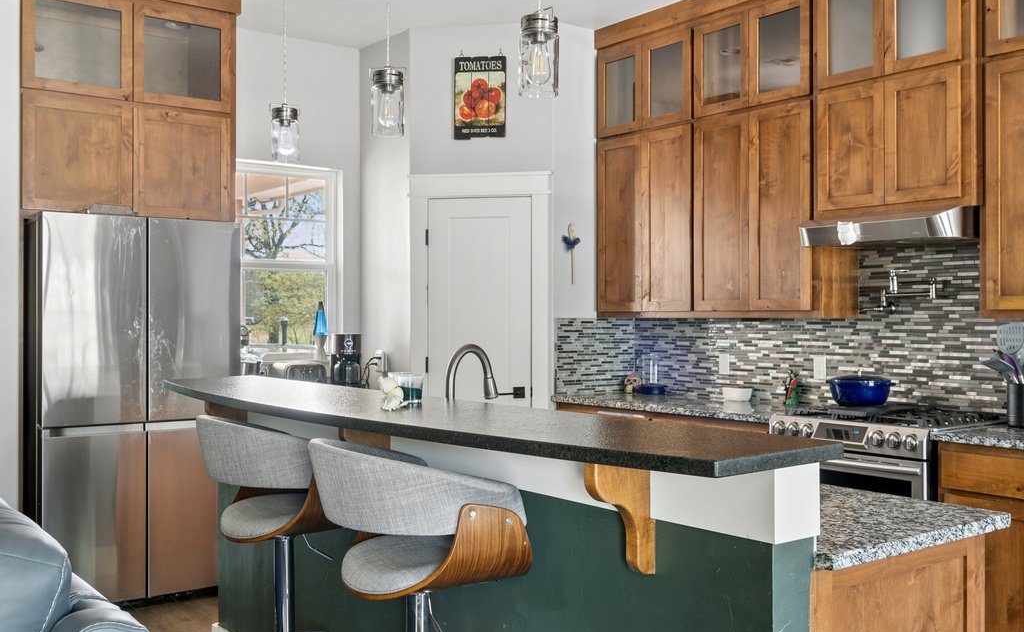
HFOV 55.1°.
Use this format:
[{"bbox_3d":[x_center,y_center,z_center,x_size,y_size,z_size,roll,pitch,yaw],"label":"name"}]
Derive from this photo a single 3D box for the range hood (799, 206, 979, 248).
[{"bbox_3d":[1.737,-0.383,4.390,0.560,0.135,0.765,0,0,-38],"label":"range hood"}]

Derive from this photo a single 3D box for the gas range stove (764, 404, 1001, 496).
[{"bbox_3d":[1.657,0.890,4.359,0.695,0.960,0.765,0,0,-38],"label":"gas range stove"}]

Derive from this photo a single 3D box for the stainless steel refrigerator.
[{"bbox_3d":[-1.939,0.455,4.892,0.900,1.830,0.740,0,0,-38],"label":"stainless steel refrigerator"}]

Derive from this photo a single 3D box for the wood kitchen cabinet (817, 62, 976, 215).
[{"bbox_3d":[1.803,-0.748,4.428,0.410,0.595,0.765,0,0,-38],"label":"wood kitchen cabinet"}]

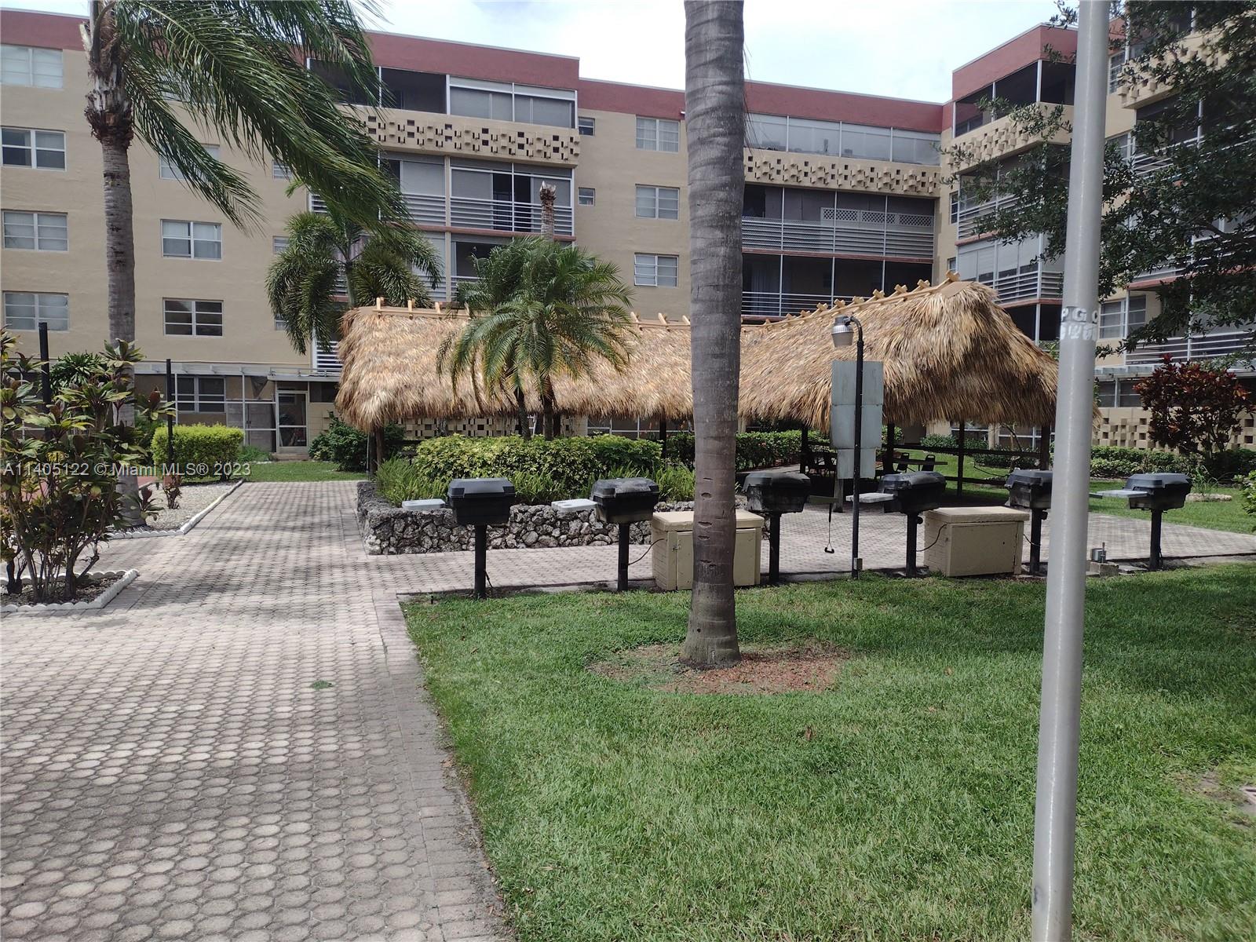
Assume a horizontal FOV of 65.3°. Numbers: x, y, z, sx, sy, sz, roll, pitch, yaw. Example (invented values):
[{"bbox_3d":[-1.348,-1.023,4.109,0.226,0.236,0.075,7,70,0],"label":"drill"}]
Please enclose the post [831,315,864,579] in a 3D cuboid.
[{"bbox_3d":[2.404,-0.263,10.599,0.330,2.860,0.220,2,3,11],"label":"post"}]

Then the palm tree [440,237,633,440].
[{"bbox_3d":[-1.421,-1.585,15.342,2.900,3.900,2.900,0,3,-17],"label":"palm tree"}]

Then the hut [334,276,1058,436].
[{"bbox_3d":[0.448,-1.864,23.771,14.017,4.500,14.675,0,3,-17],"label":"hut"}]

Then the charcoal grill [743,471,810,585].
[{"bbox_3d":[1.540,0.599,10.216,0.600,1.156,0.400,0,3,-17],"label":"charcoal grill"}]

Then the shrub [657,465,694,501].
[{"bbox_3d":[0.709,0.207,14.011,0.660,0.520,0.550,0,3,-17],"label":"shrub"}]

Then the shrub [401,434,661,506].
[{"bbox_3d":[-1.380,-0.015,13.985,3.350,0.950,1.700,0,3,-17],"label":"shrub"}]

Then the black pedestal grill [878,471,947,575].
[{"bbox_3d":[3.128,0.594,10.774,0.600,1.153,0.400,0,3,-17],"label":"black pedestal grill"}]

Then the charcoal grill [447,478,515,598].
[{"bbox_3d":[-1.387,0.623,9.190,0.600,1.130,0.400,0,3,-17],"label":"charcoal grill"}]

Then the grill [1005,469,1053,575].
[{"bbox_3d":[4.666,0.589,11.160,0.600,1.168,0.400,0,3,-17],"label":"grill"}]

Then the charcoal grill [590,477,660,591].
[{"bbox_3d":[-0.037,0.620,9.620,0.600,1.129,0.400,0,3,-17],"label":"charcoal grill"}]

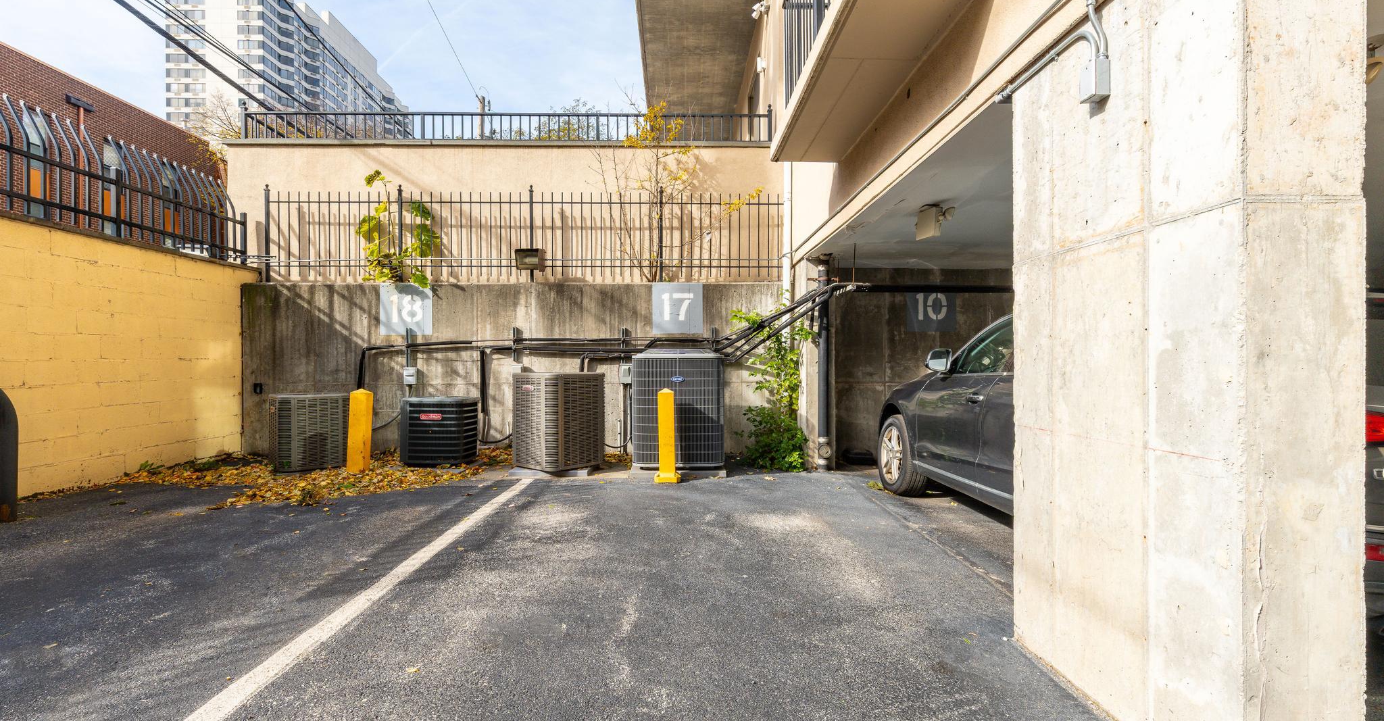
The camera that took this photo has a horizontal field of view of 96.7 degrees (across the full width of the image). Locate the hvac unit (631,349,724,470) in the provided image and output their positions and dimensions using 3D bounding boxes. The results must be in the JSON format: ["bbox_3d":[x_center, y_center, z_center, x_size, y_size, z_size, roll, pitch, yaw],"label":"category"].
[{"bbox_3d":[-0.140,0.468,6.310,0.880,1.140,0.880,0,0,-1],"label":"hvac unit"}]

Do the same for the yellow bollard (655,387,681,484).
[{"bbox_3d":[-0.224,0.683,5.660,0.235,0.845,0.235,-1,0,-1],"label":"yellow bollard"}]

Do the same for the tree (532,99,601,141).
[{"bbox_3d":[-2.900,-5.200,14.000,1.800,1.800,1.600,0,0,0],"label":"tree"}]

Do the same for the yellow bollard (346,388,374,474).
[{"bbox_3d":[-3.090,0.655,5.720,0.150,0.790,0.150,2,0,6],"label":"yellow bollard"}]

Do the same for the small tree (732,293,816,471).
[{"bbox_3d":[0.870,0.220,6.600,0.900,1.840,0.650,0,0,0],"label":"small tree"}]

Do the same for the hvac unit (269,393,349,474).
[{"bbox_3d":[-3.740,0.676,6.020,0.600,0.700,0.600,0,0,-42],"label":"hvac unit"}]

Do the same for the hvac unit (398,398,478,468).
[{"bbox_3d":[-2.540,0.695,6.240,0.610,0.660,0.580,0,0,4],"label":"hvac unit"}]

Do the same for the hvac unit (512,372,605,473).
[{"bbox_3d":[-1.340,0.587,6.240,0.700,0.925,0.700,0,0,40],"label":"hvac unit"}]

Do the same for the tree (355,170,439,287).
[{"bbox_3d":[-3.400,-1.530,7.120,0.920,1.310,0.650,0,0,0],"label":"tree"}]

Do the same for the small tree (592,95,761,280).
[{"bbox_3d":[-0.180,-2.000,7.150,1.900,2.100,1.100,0,0,0],"label":"small tree"}]

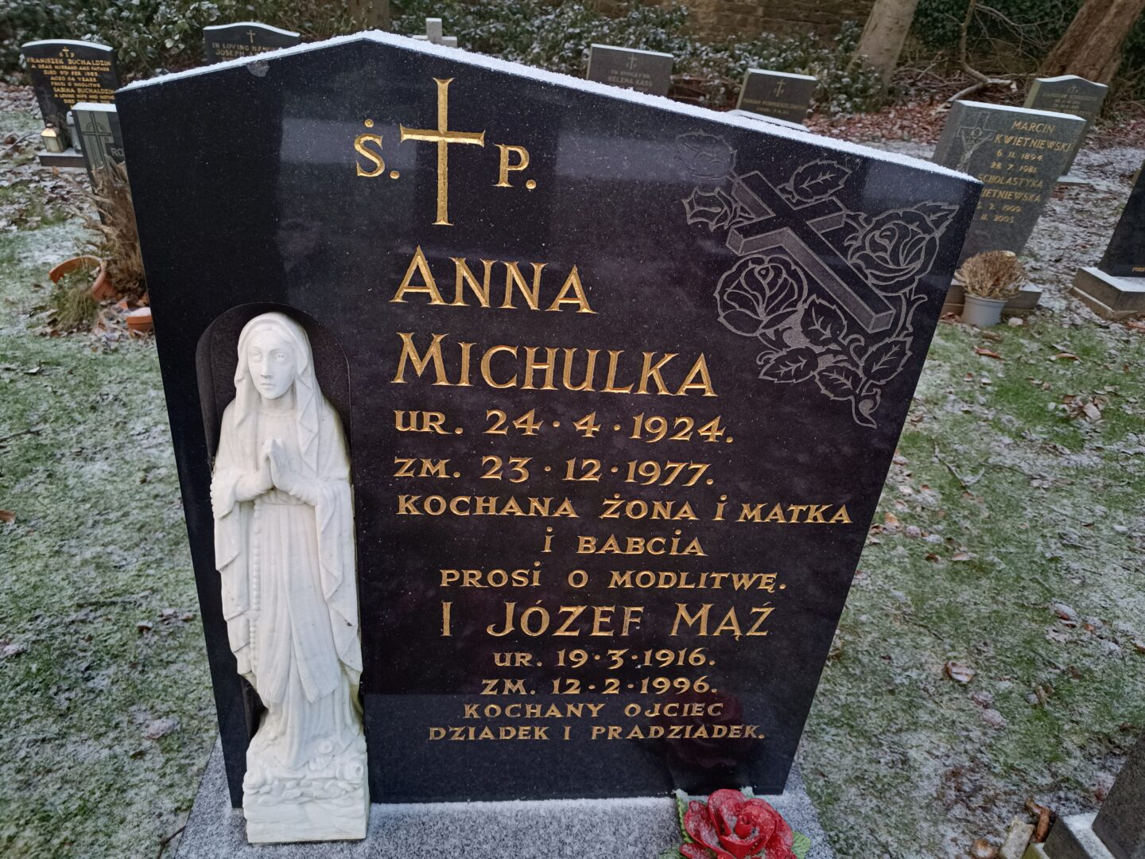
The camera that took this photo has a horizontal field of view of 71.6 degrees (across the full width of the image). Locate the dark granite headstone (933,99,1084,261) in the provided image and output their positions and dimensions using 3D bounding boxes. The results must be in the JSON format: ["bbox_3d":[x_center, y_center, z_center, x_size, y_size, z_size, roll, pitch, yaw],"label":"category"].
[{"bbox_3d":[1.874,-1.063,3.606,0.550,0.736,0.095,4,35,-7],"label":"dark granite headstone"}]

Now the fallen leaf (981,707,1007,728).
[{"bbox_3d":[0.738,0.504,1.385,0.043,0.014,0.035,-19,38,-38],"label":"fallen leaf"}]

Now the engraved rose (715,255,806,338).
[{"bbox_3d":[0.160,-0.112,0.675,0.080,0.072,0.005,2,28,-7],"label":"engraved rose"}]

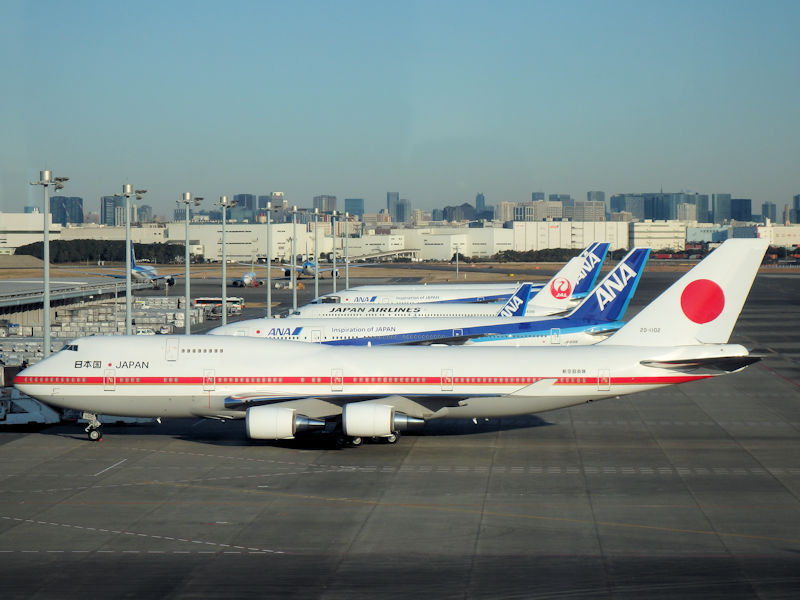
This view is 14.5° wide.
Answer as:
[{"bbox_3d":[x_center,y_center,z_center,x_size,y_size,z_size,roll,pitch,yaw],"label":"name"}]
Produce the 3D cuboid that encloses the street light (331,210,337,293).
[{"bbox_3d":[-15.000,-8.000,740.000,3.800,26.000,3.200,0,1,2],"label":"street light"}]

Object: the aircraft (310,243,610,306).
[{"bbox_3d":[11.700,-2.500,647.000,63.500,18.200,60.700,0,1,2],"label":"aircraft"}]

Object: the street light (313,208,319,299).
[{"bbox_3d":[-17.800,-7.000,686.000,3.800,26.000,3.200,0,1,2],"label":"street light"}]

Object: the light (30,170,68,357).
[{"bbox_3d":[-36.600,-0.430,328.000,4.000,26.000,3.200,0,1,2],"label":"light"}]

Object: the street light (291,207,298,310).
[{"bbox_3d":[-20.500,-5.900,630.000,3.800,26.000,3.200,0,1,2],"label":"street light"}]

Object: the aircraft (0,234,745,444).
[{"bbox_3d":[-0.970,3.870,293.500,70.600,19.300,64.500,0,1,2],"label":"aircraft"}]

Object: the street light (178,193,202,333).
[{"bbox_3d":[-30.900,-2.800,463.000,4.000,26.000,3.200,0,1,2],"label":"street light"}]

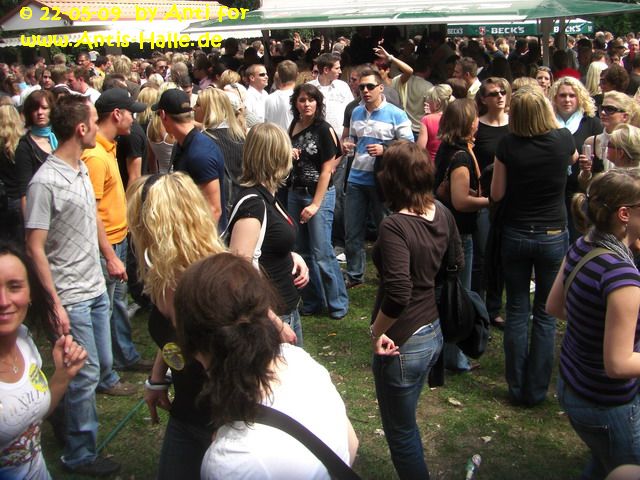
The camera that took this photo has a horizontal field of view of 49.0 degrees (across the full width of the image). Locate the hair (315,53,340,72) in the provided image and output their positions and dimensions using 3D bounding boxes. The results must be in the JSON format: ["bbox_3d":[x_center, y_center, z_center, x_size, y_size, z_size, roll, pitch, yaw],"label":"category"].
[{"bbox_3d":[0.063,-1.479,5.871,0.205,0.160,0.170,2,17,14],"label":"hair"}]

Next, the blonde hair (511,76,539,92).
[{"bbox_3d":[1.421,-1.034,4.860,0.200,0.230,0.220,10,20,35],"label":"blonde hair"}]

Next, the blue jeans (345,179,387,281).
[{"bbox_3d":[0.409,-0.086,5.826,0.440,0.910,0.320,1,16,12],"label":"blue jeans"}]

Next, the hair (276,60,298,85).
[{"bbox_3d":[-0.278,-1.444,6.050,0.170,0.200,0.200,0,15,2],"label":"hair"}]

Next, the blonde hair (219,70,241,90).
[{"bbox_3d":[-0.876,-1.536,6.800,0.190,0.220,0.200,-14,20,-40],"label":"blonde hair"}]

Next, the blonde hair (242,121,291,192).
[{"bbox_3d":[-0.223,-0.355,2.970,0.210,0.290,0.230,11,19,38],"label":"blonde hair"}]

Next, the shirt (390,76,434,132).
[{"bbox_3d":[0.930,-1.397,7.139,0.460,0.620,0.280,0,16,8],"label":"shirt"}]

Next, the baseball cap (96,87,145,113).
[{"bbox_3d":[-1.099,-0.767,3.880,0.270,0.155,0.180,-5,15,-14],"label":"baseball cap"}]

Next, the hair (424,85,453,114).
[{"bbox_3d":[0.885,-1.057,5.250,0.210,0.210,0.190,-1,16,6],"label":"hair"}]

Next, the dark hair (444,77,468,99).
[{"bbox_3d":[1.231,-1.360,6.300,0.180,0.230,0.210,0,15,2],"label":"dark hair"}]

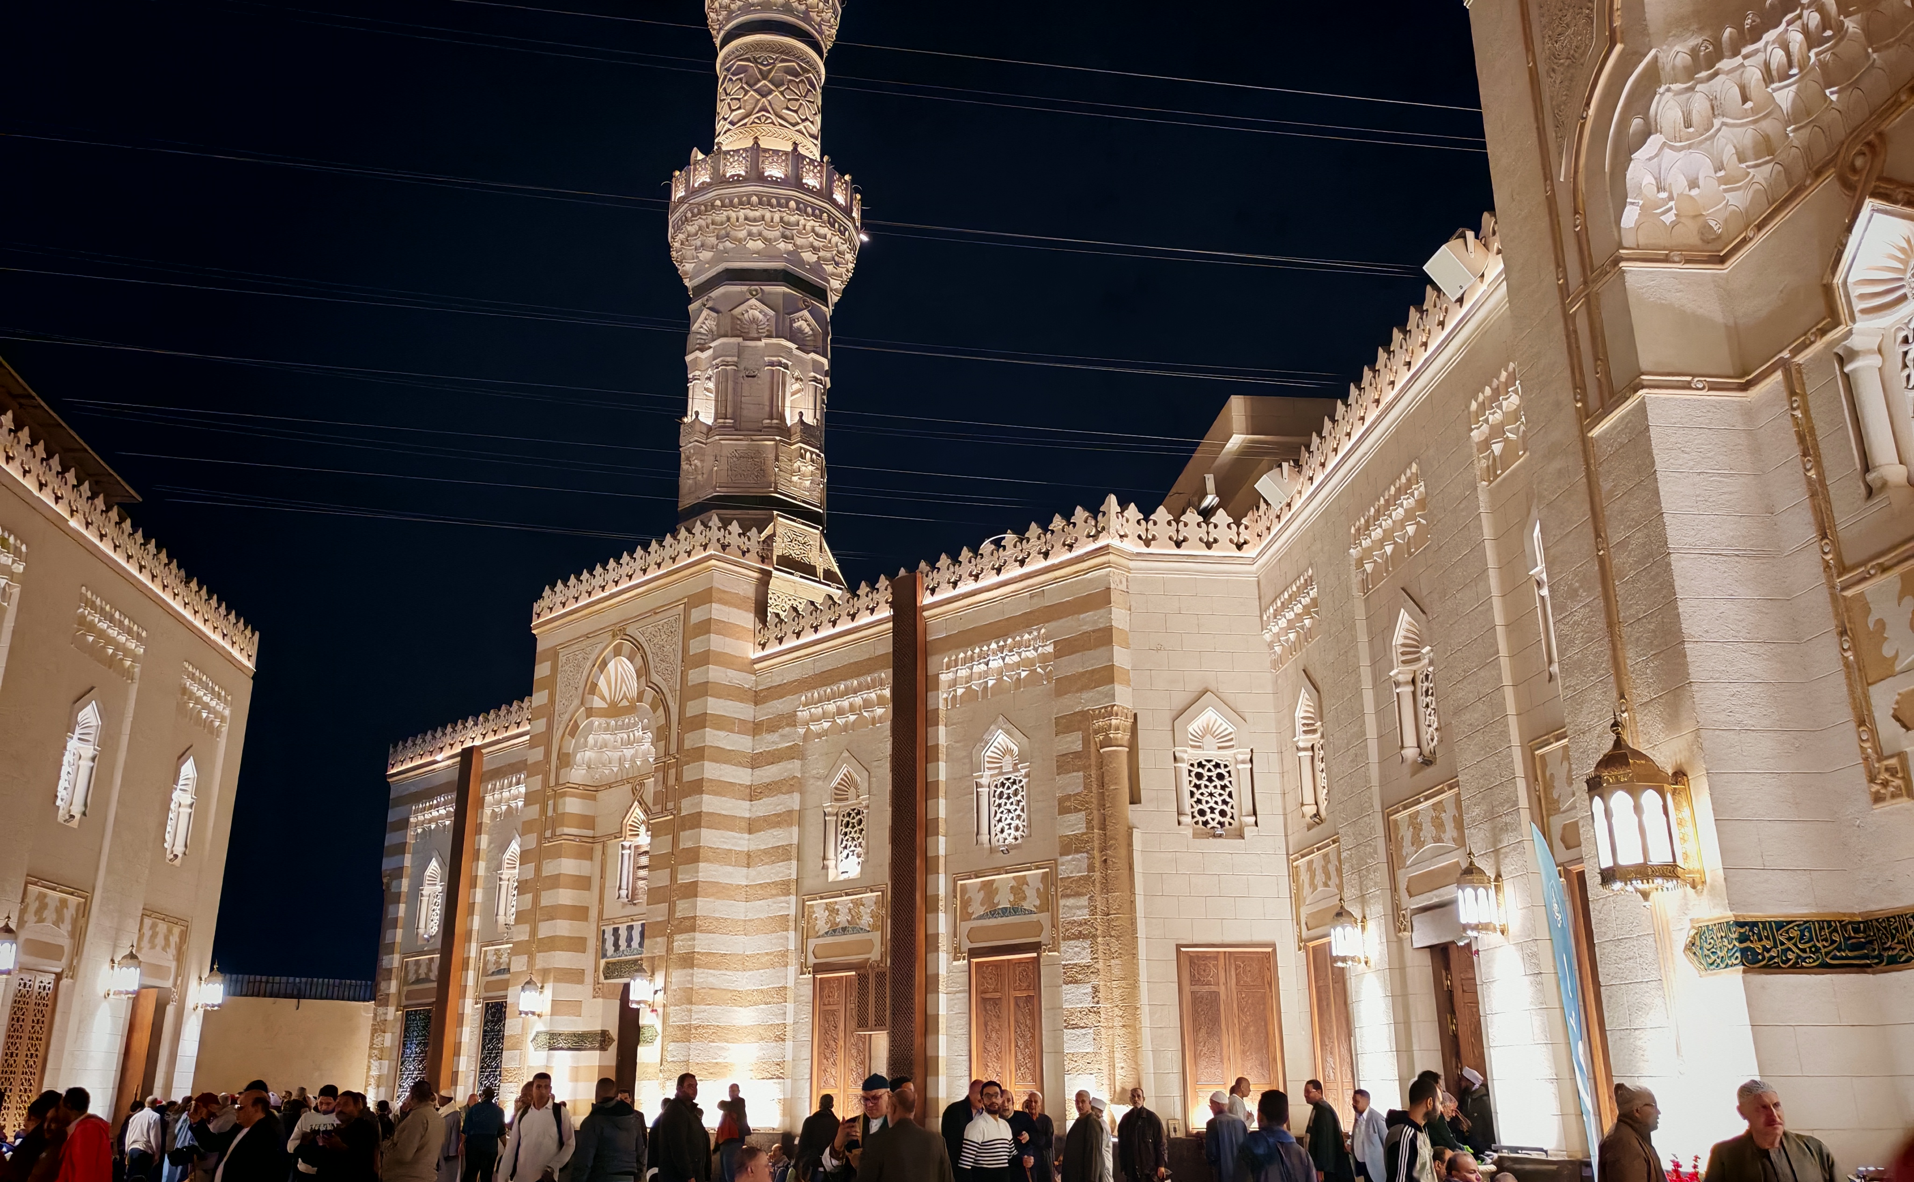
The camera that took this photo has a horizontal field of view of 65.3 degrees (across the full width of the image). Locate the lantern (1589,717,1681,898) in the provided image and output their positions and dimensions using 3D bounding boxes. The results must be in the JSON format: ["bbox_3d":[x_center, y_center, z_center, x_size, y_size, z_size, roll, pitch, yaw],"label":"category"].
[{"bbox_3d":[4.763,1.521,10.542,0.600,1.360,0.600,2,-19,-6],"label":"lantern"}]

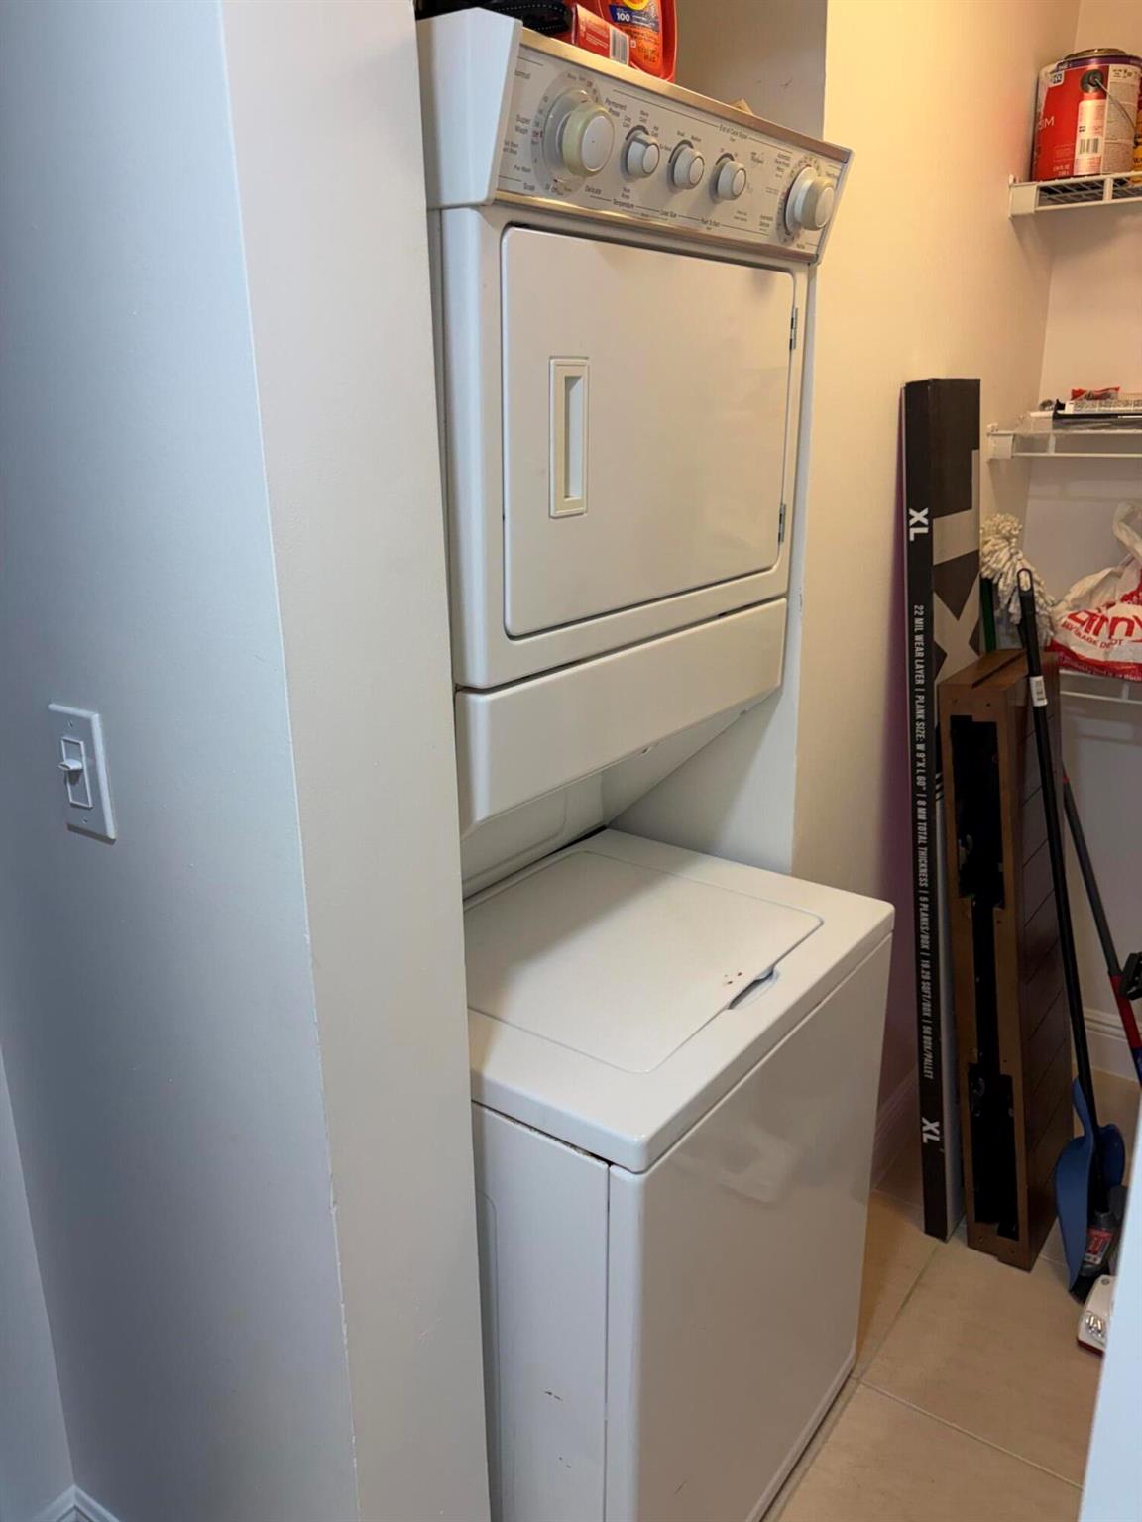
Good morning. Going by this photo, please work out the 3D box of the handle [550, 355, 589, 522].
[{"bbox_3d":[-0.006,-0.302,1.067,0.022,0.138,0.055,13,22,34],"label":"handle"}]

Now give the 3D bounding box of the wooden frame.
[{"bbox_3d":[0.789,0.353,2.043,0.114,1.059,0.281,3,18,38],"label":"wooden frame"}]

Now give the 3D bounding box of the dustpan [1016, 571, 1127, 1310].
[{"bbox_3d":[0.854,0.296,1.961,0.110,1.252,0.250,-3,12,38],"label":"dustpan"}]

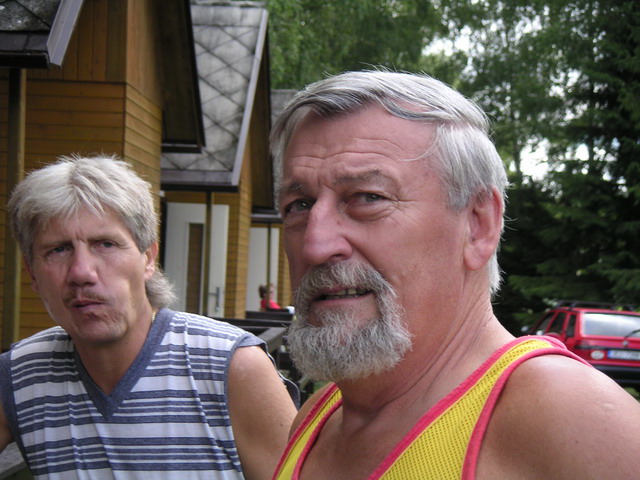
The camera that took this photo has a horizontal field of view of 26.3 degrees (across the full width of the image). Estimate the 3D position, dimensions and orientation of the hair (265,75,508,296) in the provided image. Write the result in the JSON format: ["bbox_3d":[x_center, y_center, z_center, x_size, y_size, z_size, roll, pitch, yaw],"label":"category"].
[{"bbox_3d":[0.061,-0.046,1.150,0.178,0.190,0.205,-5,-7,33],"label":"hair"}]

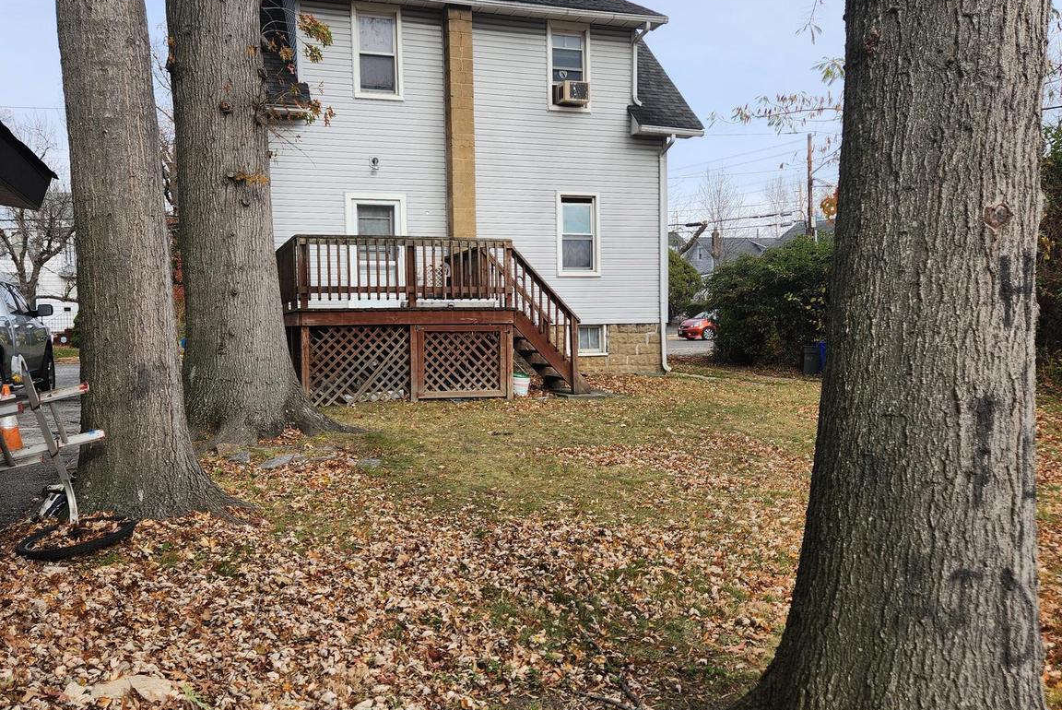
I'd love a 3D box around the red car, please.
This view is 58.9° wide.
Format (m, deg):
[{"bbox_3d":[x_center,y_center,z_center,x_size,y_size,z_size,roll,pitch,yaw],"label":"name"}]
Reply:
[{"bbox_3d":[8.982,-1.503,45.264,4.100,1.520,1.700,-2,2,-27],"label":"red car"}]

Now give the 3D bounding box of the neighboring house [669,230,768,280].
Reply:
[{"bbox_3d":[14.892,-5.708,73.000,9.000,8.000,8.500,-2,2,-20],"label":"neighboring house"}]

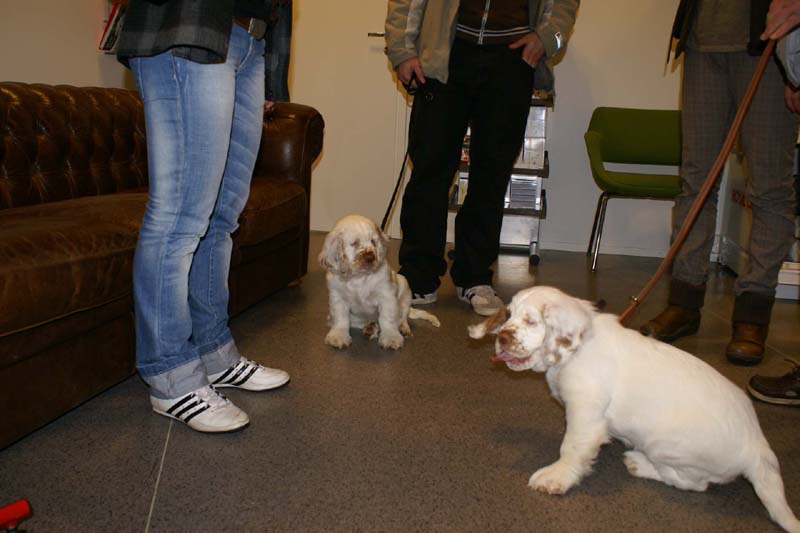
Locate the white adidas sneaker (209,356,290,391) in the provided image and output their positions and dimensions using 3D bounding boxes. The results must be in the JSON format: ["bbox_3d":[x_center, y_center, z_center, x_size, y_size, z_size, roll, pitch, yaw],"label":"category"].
[{"bbox_3d":[-0.441,0.283,2.420,0.275,0.095,0.103,2,12,-2],"label":"white adidas sneaker"}]

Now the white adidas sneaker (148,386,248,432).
[{"bbox_3d":[-0.499,0.333,2.168,0.280,0.095,0.103,7,13,23],"label":"white adidas sneaker"}]

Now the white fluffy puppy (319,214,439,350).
[{"bbox_3d":[-0.071,0.031,2.912,0.340,0.415,0.410,5,12,14],"label":"white fluffy puppy"}]

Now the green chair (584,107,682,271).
[{"bbox_3d":[1.219,-0.376,4.232,0.620,0.765,0.570,4,12,8],"label":"green chair"}]

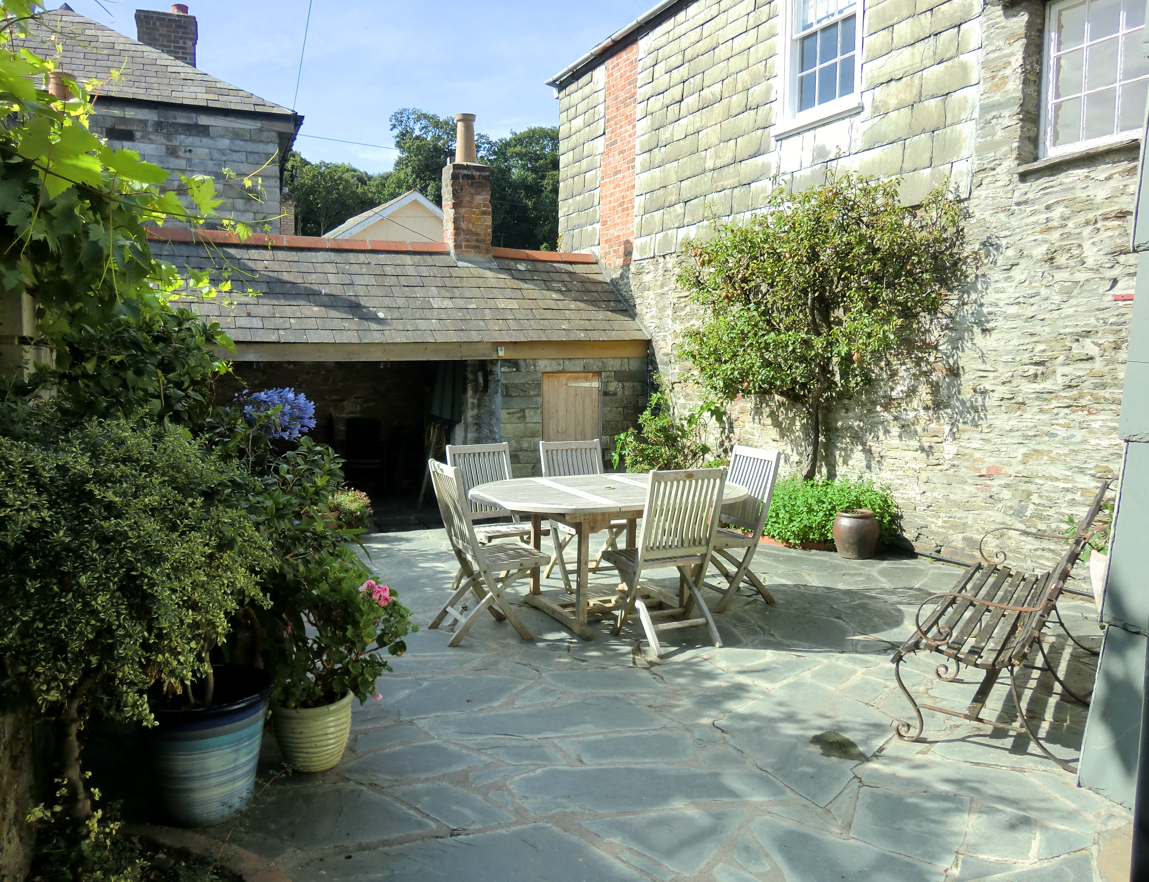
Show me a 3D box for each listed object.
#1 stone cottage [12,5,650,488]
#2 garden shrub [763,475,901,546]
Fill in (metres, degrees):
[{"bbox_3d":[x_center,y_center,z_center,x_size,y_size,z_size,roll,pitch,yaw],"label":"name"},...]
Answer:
[{"bbox_3d":[-3.459,-2.774,10.861,7.000,6.500,5.500,-3,6,-27],"label":"stone cottage"},{"bbox_3d":[2.070,0.551,7.402,0.750,0.520,1.200,-2,6,-24],"label":"garden shrub"}]

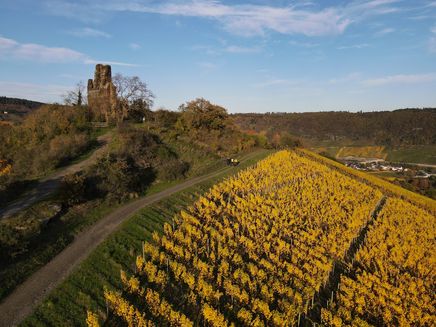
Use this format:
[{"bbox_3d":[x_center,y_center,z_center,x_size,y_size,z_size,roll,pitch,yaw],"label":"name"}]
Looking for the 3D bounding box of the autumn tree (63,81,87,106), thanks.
[{"bbox_3d":[-46.050,-21.980,97.000,7.600,9.000,7.000,-4,10,-26],"label":"autumn tree"}]

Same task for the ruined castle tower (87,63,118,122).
[{"bbox_3d":[-33.620,-20.230,88.000,8.400,16.600,7.500,-2,9,-15],"label":"ruined castle tower"}]

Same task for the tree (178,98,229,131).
[{"bbox_3d":[-4.220,-13.970,88.000,14.000,10.000,12.500,0,9,0],"label":"tree"}]

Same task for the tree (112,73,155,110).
[{"bbox_3d":[-26.150,-21.230,93.000,12.600,13.500,11.500,-3,9,-16],"label":"tree"}]

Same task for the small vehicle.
[{"bbox_3d":[3.640,-0.230,71.000,1.700,1.600,3.300,3,9,20],"label":"small vehicle"}]

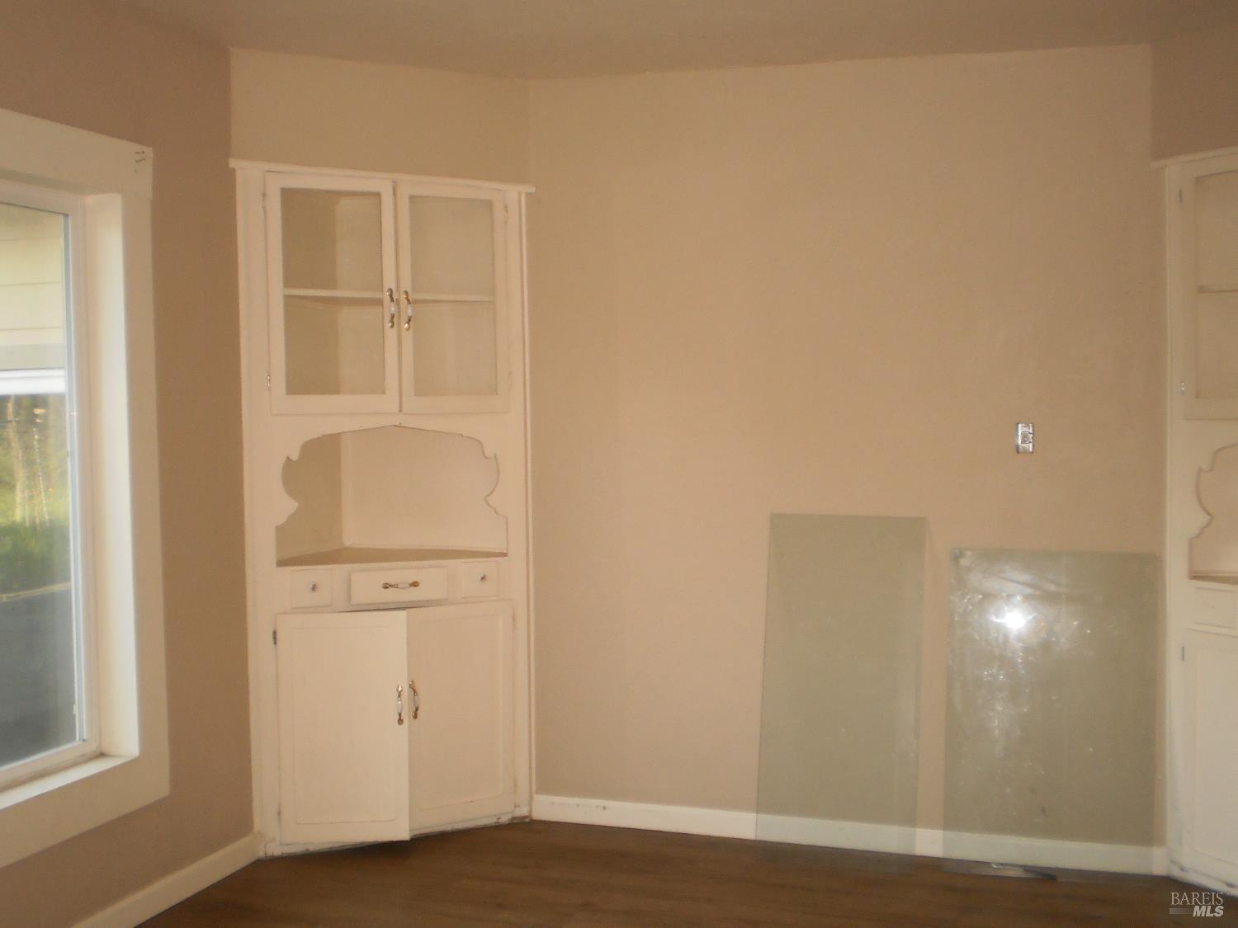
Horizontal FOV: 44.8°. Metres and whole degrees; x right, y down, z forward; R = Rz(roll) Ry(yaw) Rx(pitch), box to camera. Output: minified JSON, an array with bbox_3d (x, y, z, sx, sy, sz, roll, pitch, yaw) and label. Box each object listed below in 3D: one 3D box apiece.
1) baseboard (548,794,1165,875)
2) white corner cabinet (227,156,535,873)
[{"bbox_3d":[0.661,1.159,4.727,1.998,0.084,0.020,0,3,18],"label":"baseboard"},{"bbox_3d":[-0.813,0.134,4.992,0.935,2.137,0.460,-2,3,-26],"label":"white corner cabinet"}]

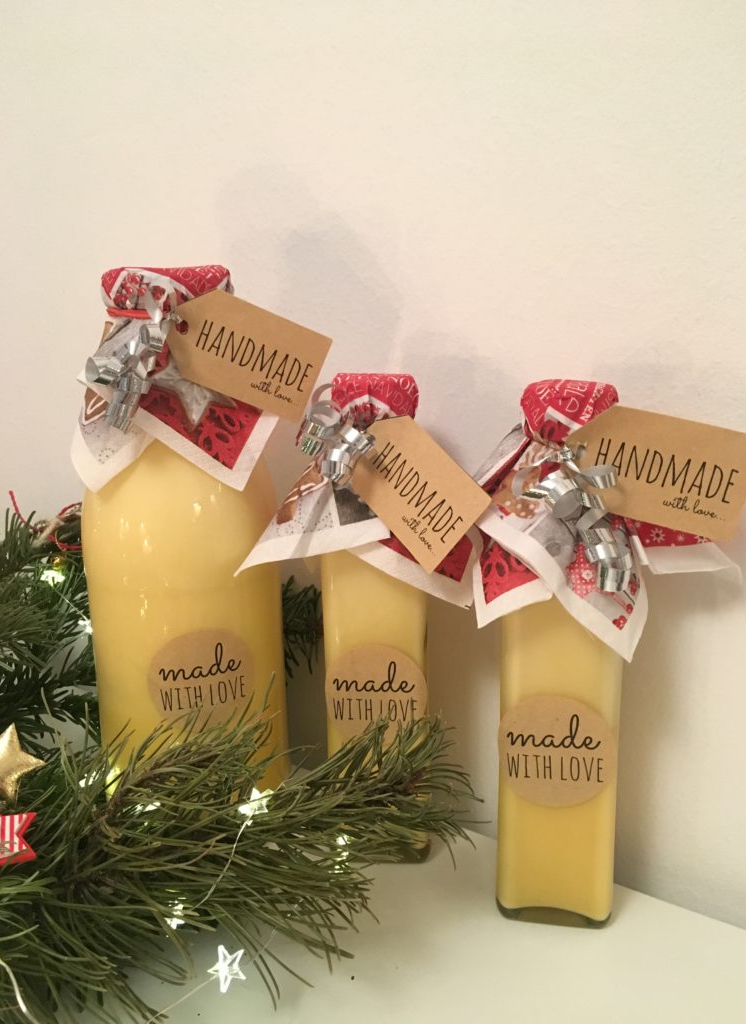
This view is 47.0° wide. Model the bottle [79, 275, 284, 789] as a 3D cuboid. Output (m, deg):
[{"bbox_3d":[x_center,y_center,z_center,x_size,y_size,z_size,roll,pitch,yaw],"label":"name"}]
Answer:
[{"bbox_3d":[-0.084,0.028,0.387,0.090,0.263,0.090,-4,12,-12],"label":"bottle"}]

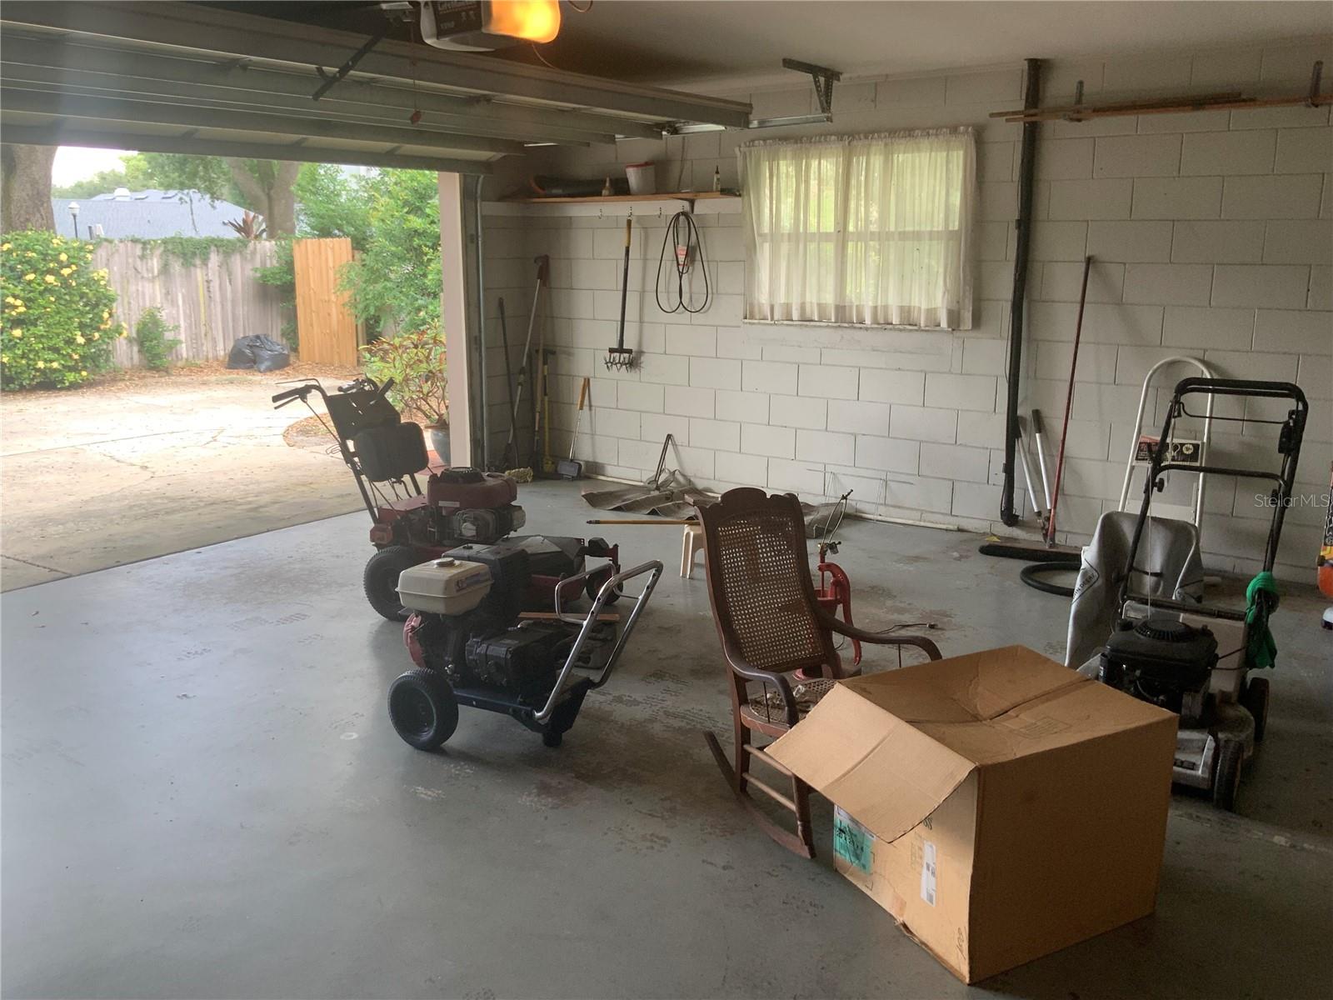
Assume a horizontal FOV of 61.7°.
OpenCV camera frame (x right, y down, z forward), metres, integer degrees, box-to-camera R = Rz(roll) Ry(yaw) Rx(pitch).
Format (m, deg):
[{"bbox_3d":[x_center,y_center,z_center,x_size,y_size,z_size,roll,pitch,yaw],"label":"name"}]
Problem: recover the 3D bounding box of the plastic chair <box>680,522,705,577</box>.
[{"bbox_3d":[0.268,0.242,5.409,0.360,0.245,0.230,1,12,4],"label":"plastic chair"}]

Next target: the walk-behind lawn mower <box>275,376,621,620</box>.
[{"bbox_3d":[-0.964,-0.024,4.914,1.480,0.980,0.760,4,12,16],"label":"walk-behind lawn mower"}]

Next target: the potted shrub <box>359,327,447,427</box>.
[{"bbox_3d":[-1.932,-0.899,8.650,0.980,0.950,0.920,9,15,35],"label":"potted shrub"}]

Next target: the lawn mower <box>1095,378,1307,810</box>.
[{"bbox_3d":[1.709,0.220,3.629,0.590,1.030,1.500,9,15,35],"label":"lawn mower"}]

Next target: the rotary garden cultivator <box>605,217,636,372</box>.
[{"bbox_3d":[-0.281,-1.367,7.476,0.260,1.010,0.110,15,18,34],"label":"rotary garden cultivator"}]

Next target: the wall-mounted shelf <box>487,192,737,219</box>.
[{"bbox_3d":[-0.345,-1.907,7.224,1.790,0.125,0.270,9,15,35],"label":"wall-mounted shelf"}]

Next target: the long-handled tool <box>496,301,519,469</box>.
[{"bbox_3d":[-1.088,-0.788,7.819,0.033,1.240,0.033,9,20,35],"label":"long-handled tool"}]

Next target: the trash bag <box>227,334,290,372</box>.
[{"bbox_3d":[-5.656,-2.056,15.450,0.850,0.480,0.700,-3,12,-18],"label":"trash bag"}]

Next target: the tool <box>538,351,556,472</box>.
[{"bbox_3d":[-0.856,-0.615,7.838,0.160,0.880,0.100,9,15,35],"label":"tool"}]

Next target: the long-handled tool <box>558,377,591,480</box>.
[{"bbox_3d":[-0.615,-0.507,7.824,0.190,0.740,0.080,10,-3,35],"label":"long-handled tool"}]

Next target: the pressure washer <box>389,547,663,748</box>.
[{"bbox_3d":[-0.393,0.448,3.481,0.800,0.630,0.660,9,15,35],"label":"pressure washer"}]

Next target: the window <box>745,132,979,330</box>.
[{"bbox_3d":[1.063,-1.537,6.383,1.480,1.080,0.130,9,15,35],"label":"window"}]

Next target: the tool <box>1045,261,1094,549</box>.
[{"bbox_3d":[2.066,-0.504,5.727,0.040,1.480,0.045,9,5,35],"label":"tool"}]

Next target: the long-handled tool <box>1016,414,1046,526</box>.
[{"bbox_3d":[1.969,-0.157,6.033,0.045,0.620,0.045,-12,1,38],"label":"long-handled tool"}]

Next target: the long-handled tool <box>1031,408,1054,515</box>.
[{"bbox_3d":[2.020,-0.191,5.988,0.045,0.600,0.045,-6,5,38],"label":"long-handled tool"}]

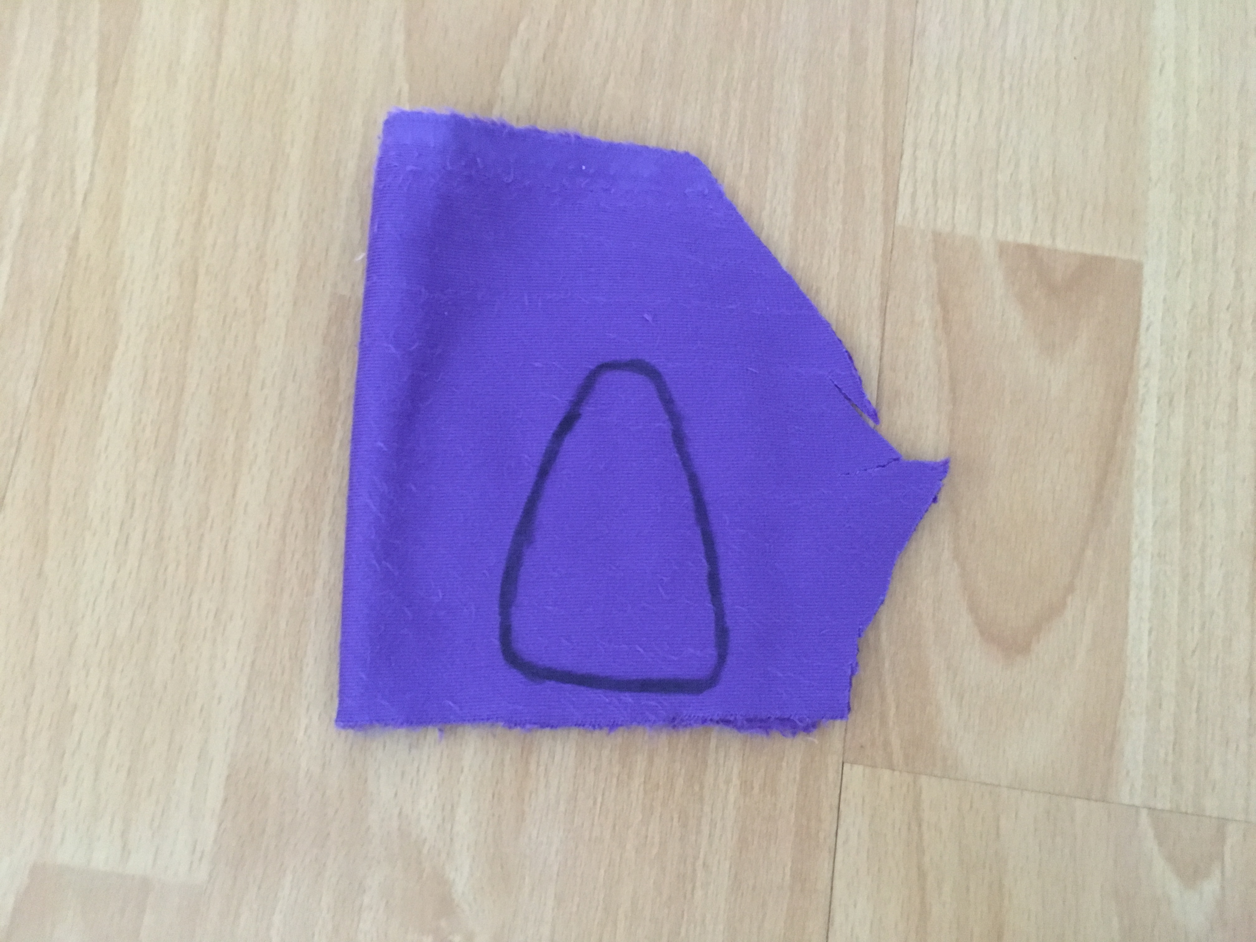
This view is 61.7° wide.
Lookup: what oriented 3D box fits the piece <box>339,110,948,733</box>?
[{"bbox_3d":[0.006,-0.015,0.243,0.137,0.006,0.147,1,78,-2],"label":"piece"}]

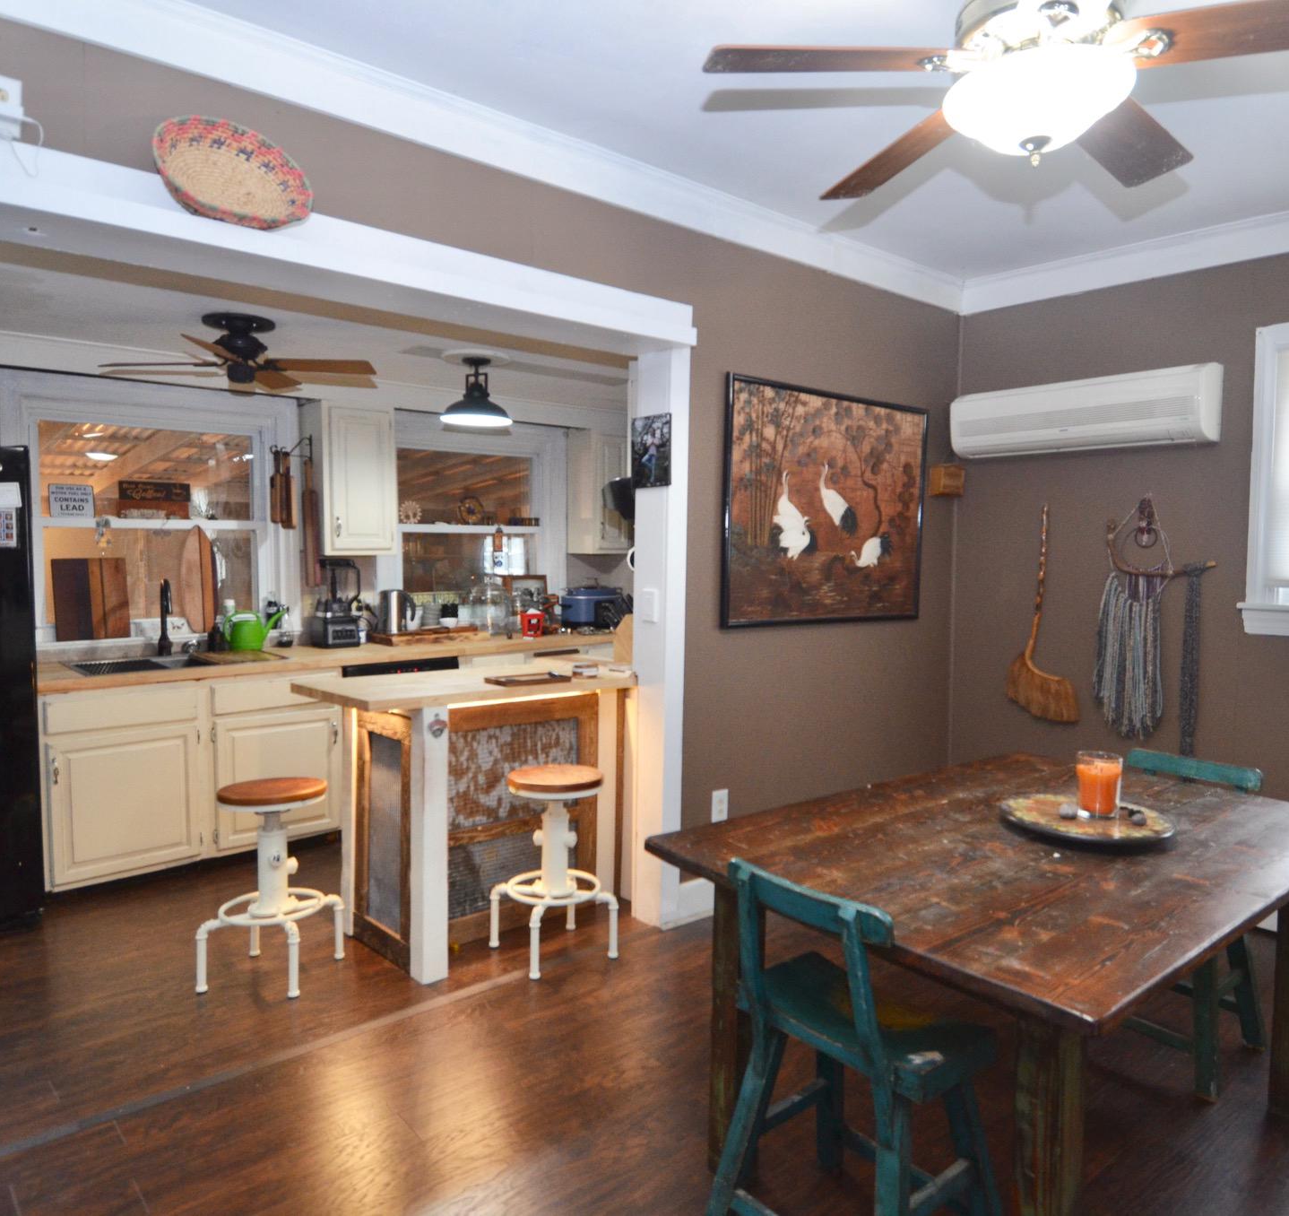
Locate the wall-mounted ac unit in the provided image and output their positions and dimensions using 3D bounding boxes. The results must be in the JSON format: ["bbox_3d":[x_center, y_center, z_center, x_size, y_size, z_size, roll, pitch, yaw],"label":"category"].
[{"bbox_3d":[1.882,-0.857,4.032,0.210,0.310,1.100,-2,5,-40],"label":"wall-mounted ac unit"}]

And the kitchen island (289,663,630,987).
[{"bbox_3d":[-0.633,0.722,3.321,1.037,0.928,0.566,-3,6,-41],"label":"kitchen island"}]

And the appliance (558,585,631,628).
[{"bbox_3d":[-0.310,-0.004,5.572,0.370,0.240,0.290,-2,5,-40],"label":"appliance"}]

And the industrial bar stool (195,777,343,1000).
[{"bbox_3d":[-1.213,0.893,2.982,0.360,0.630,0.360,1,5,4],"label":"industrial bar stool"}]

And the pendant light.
[{"bbox_3d":[-0.736,-0.957,4.038,0.310,0.270,0.310,1,4,0],"label":"pendant light"}]

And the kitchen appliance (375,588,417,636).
[{"bbox_3d":[-1.273,0.020,4.699,0.205,0.230,0.155,-1,5,-15],"label":"kitchen appliance"}]

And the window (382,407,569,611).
[{"bbox_3d":[-0.941,-0.515,5.294,1.190,1.090,0.080,-2,5,-40],"label":"window"}]

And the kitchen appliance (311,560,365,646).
[{"bbox_3d":[-1.532,-0.026,4.565,0.185,0.430,0.210,-3,6,-41],"label":"kitchen appliance"}]

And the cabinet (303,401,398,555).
[{"bbox_3d":[-1.496,-0.638,4.634,0.365,0.750,0.320,-2,5,-40],"label":"cabinet"}]

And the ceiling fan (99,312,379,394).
[{"bbox_3d":[-1.626,-1.017,3.680,1.070,0.250,1.070,1,4,1],"label":"ceiling fan"}]

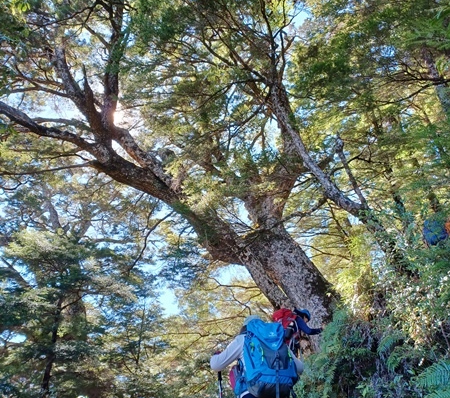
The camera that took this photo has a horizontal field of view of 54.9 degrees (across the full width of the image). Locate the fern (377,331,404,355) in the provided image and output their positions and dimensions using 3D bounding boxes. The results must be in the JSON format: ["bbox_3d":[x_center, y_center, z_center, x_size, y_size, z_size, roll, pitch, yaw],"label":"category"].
[{"bbox_3d":[1.451,1.267,3.800,0.260,0.210,0.210,0,-20,0],"label":"fern"}]

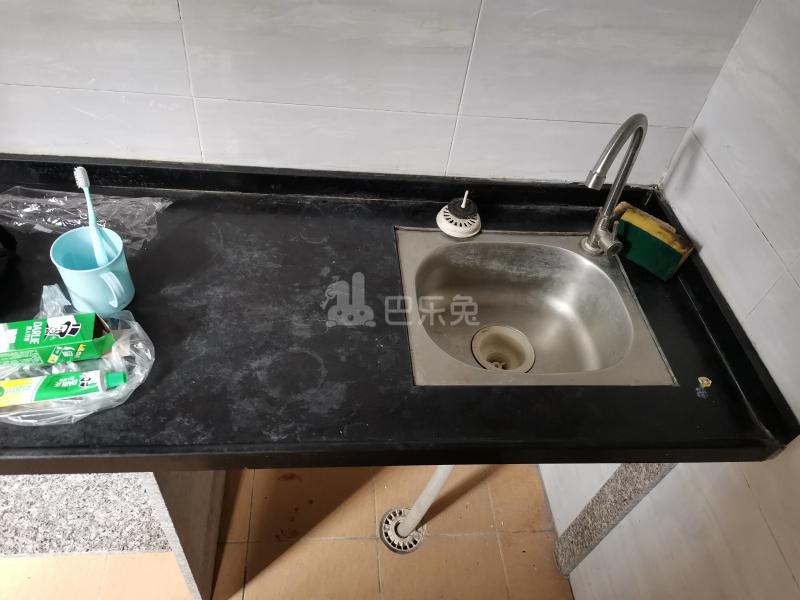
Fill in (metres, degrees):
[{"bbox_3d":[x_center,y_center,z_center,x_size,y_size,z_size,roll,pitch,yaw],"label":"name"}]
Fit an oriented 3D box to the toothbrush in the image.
[{"bbox_3d":[-0.396,-0.078,0.782,0.014,0.186,0.019,-3,15,26],"label":"toothbrush"}]

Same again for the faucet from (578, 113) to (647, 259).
[{"bbox_3d":[0.310,-0.140,0.873,0.062,0.265,0.169,35,53,22],"label":"faucet"}]

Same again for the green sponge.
[{"bbox_3d":[0.399,-0.090,0.967,0.111,0.067,0.031,35,59,19],"label":"green sponge"}]

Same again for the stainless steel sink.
[{"bbox_3d":[0.181,0.051,0.963,0.368,0.150,0.307,1,48,-7],"label":"stainless steel sink"}]

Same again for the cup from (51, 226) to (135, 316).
[{"bbox_3d":[-0.392,-0.031,0.784,0.101,0.088,0.082,38,54,23],"label":"cup"}]

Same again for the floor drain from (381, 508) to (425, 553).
[{"bbox_3d":[0.009,0.559,1.458,0.107,0.012,0.107,1,48,-8],"label":"floor drain"}]

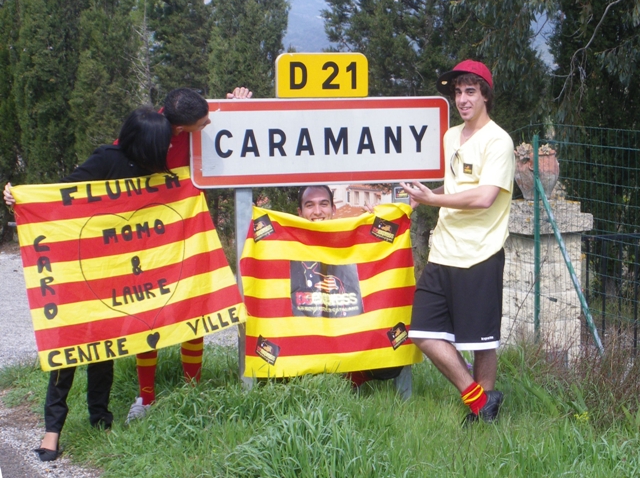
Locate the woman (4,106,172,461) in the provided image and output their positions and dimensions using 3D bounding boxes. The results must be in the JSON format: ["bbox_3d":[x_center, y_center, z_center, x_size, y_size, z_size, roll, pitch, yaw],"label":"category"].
[{"bbox_3d":[-1.001,0.185,4.980,0.720,1.530,0.500,-3,7,-14],"label":"woman"}]

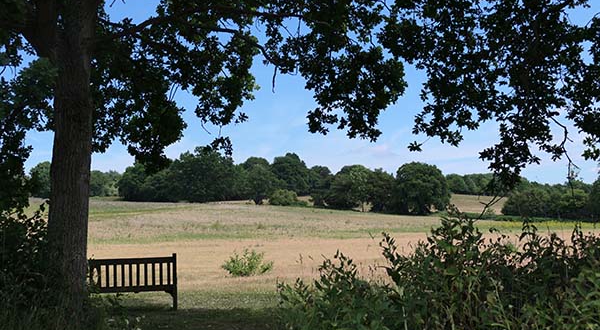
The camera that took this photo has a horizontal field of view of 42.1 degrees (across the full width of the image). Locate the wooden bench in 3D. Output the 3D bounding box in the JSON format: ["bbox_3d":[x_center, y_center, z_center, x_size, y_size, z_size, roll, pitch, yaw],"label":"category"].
[{"bbox_3d":[-2.853,1.874,12.497,1.750,0.900,0.620,-1,-3,-9],"label":"wooden bench"}]

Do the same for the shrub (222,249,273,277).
[{"bbox_3d":[-1.238,2.300,18.400,1.170,0.650,1.050,-1,-3,0],"label":"shrub"}]

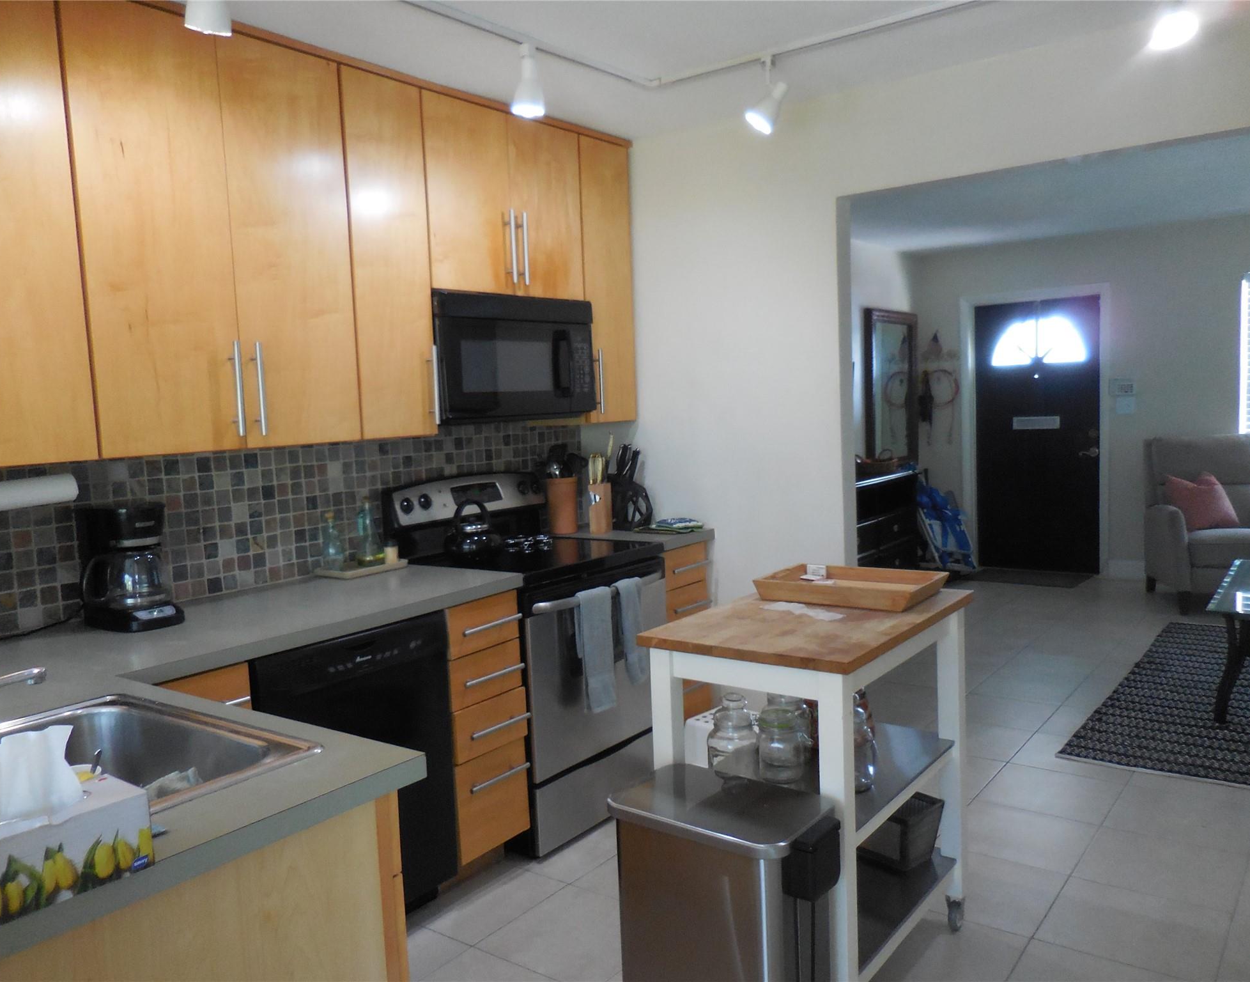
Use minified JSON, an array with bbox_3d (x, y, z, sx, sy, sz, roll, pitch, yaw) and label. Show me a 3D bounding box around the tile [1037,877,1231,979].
[{"bbox_3d":[1.332,1.146,2.481,0.401,0.012,0.398,1,6,38],"label":"tile"}]

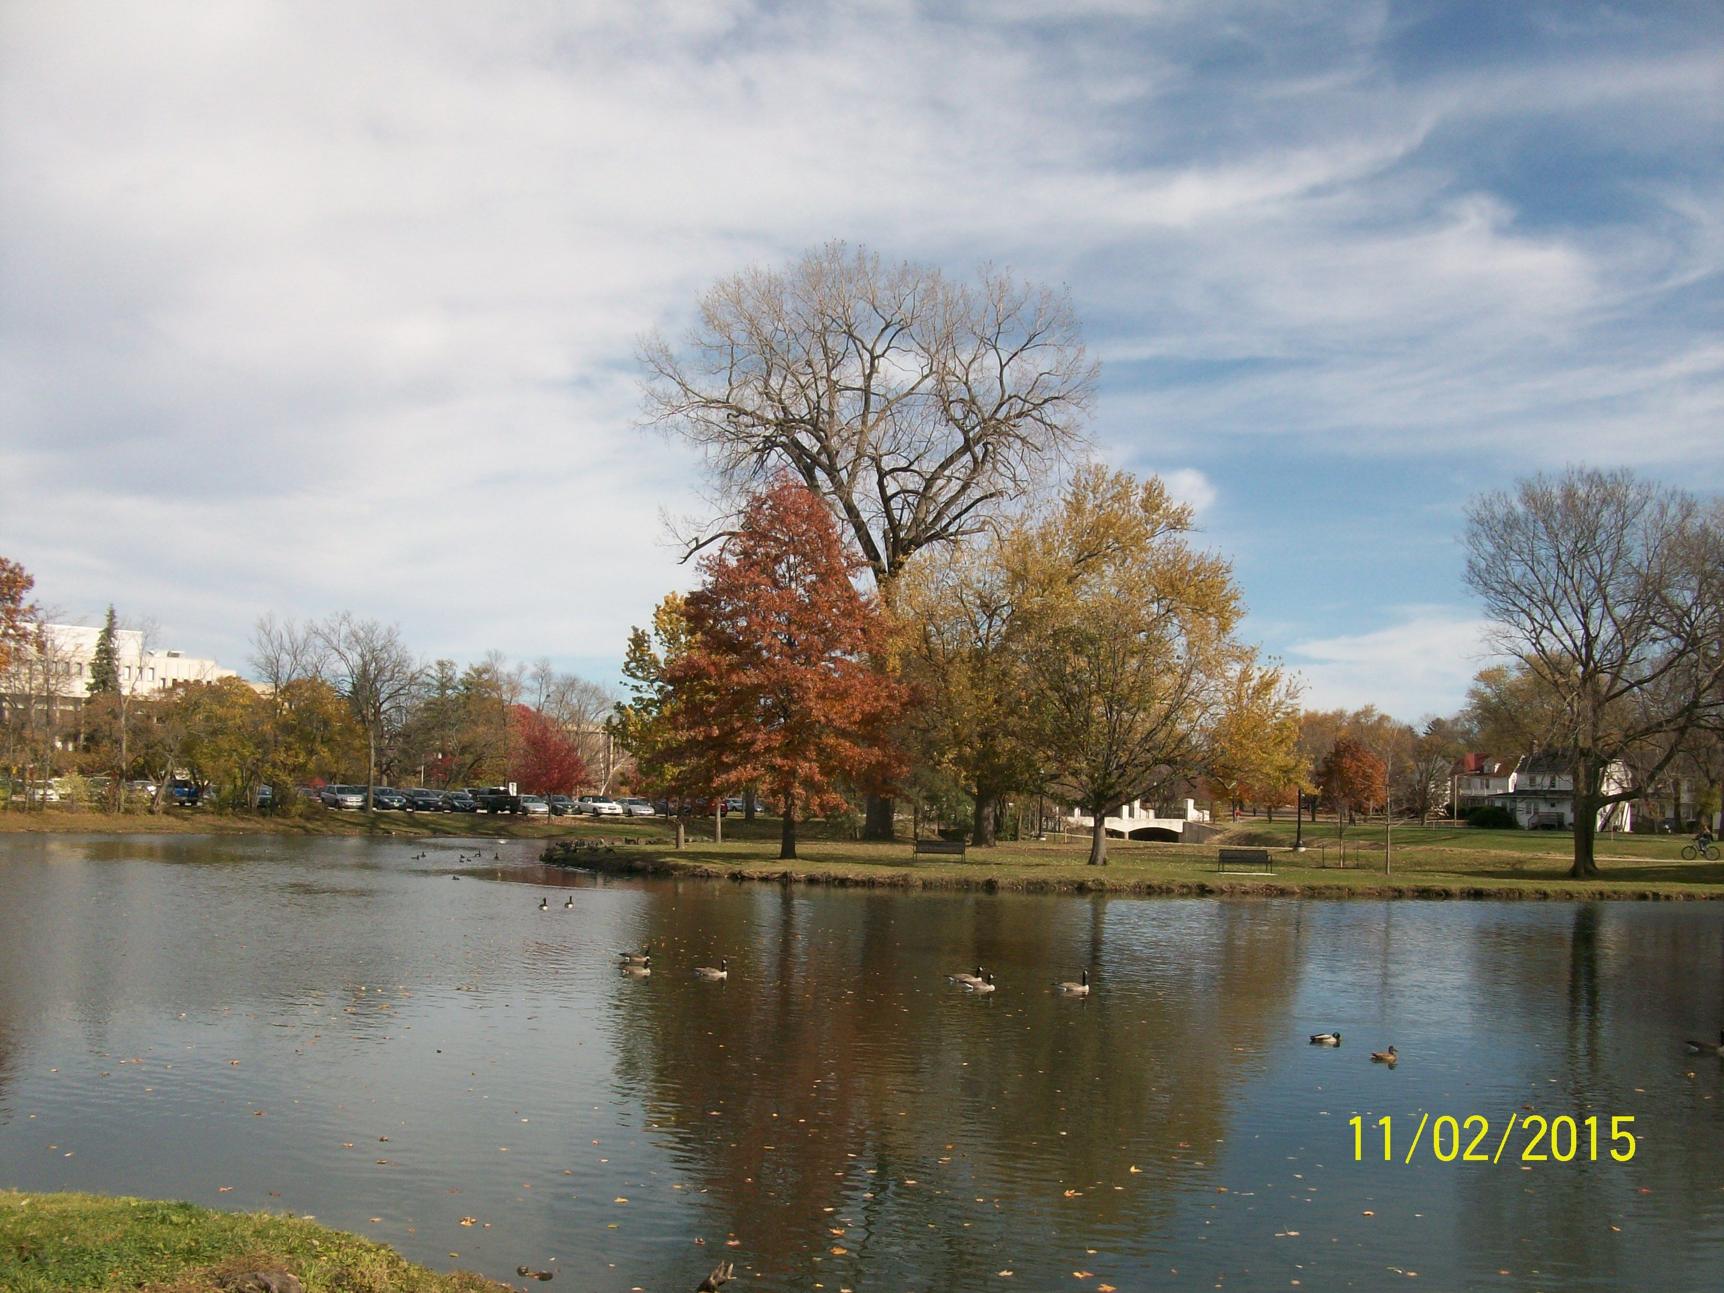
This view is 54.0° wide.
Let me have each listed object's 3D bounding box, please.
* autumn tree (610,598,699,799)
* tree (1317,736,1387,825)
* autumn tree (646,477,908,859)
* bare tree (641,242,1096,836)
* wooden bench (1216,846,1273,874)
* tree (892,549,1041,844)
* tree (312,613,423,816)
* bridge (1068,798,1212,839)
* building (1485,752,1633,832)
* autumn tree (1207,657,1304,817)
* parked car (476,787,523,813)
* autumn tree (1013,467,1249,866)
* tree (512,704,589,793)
[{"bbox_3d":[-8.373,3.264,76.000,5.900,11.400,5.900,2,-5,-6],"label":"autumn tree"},{"bbox_3d":[54.357,15.029,188.000,7.900,9.900,7.800,0,-5,16],"label":"tree"},{"bbox_3d":[-3.247,0.748,69.200,10.182,15.731,9.877,0,-5,0],"label":"autumn tree"},{"bbox_3d":[0.651,-6.004,91.424,24.510,32.540,23.770,1,-5,0],"label":"bare tree"},{"bbox_3d":[14.735,8.257,65.000,1.950,0.860,0.650,2,-5,-6],"label":"wooden bench"},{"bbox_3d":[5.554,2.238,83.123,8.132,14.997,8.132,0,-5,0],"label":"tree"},{"bbox_3d":[-34.306,4.693,118.000,7.400,13.900,7.200,3,-5,-16],"label":"tree"},{"bbox_3d":[22.497,14.032,137.299,11.904,3.477,5.500,-1,-5,7],"label":"bridge"},{"bbox_3d":[74.916,15.707,182.000,8.800,8.300,12.500,5,-6,-42],"label":"building"},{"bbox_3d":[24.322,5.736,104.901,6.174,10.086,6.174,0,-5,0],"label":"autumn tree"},{"bbox_3d":[-25.145,10.679,117.516,1.900,1.830,5.300,3,-6,-32],"label":"parked car"},{"bbox_3d":[10.977,0.823,69.000,9.400,16.200,9.300,1,-5,9],"label":"autumn tree"},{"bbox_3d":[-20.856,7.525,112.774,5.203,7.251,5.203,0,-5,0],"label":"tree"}]

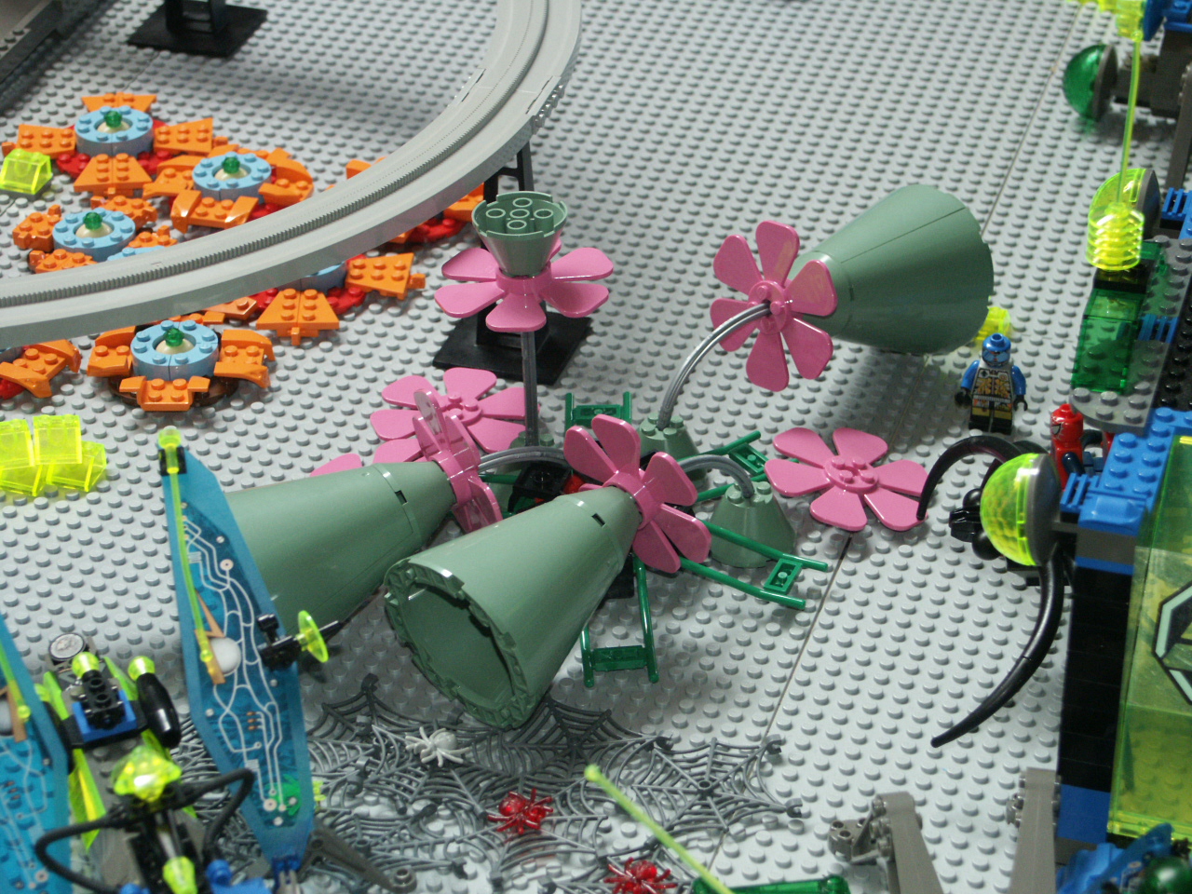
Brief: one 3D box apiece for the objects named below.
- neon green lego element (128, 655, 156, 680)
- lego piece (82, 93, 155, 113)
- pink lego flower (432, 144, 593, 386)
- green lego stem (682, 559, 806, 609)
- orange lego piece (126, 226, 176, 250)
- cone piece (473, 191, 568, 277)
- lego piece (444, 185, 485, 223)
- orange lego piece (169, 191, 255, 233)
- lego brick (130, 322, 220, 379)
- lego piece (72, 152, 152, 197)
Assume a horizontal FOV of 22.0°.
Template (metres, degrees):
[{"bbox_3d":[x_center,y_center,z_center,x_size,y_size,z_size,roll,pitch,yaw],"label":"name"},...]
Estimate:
[{"bbox_3d":[-0.136,0.067,0.922,0.008,0.008,0.009,-16,39,-22],"label":"neon green lego element"},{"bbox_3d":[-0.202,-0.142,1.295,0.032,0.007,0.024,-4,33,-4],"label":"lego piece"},{"bbox_3d":[-0.030,-0.080,1.137,0.049,0.096,0.049,9,34,15],"label":"pink lego flower"},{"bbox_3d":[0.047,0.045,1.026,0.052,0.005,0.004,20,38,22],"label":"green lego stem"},{"bbox_3d":[-0.173,-0.074,1.179,0.017,0.011,0.021,13,35,21],"label":"orange lego piece"},{"bbox_3d":[-0.025,-0.070,1.034,0.032,0.021,0.032,-1,33,0],"label":"cone piece"},{"bbox_3d":[-0.052,-0.099,1.250,0.021,0.012,0.031,0,33,0],"label":"lego piece"},{"bbox_3d":[-0.154,-0.096,1.237,0.032,0.010,0.017,5,33,9],"label":"orange lego piece"},{"bbox_3d":[-0.157,-0.035,1.142,0.032,0.011,0.032,-1,33,0],"label":"lego brick"},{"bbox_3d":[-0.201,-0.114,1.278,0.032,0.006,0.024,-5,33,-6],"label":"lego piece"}]

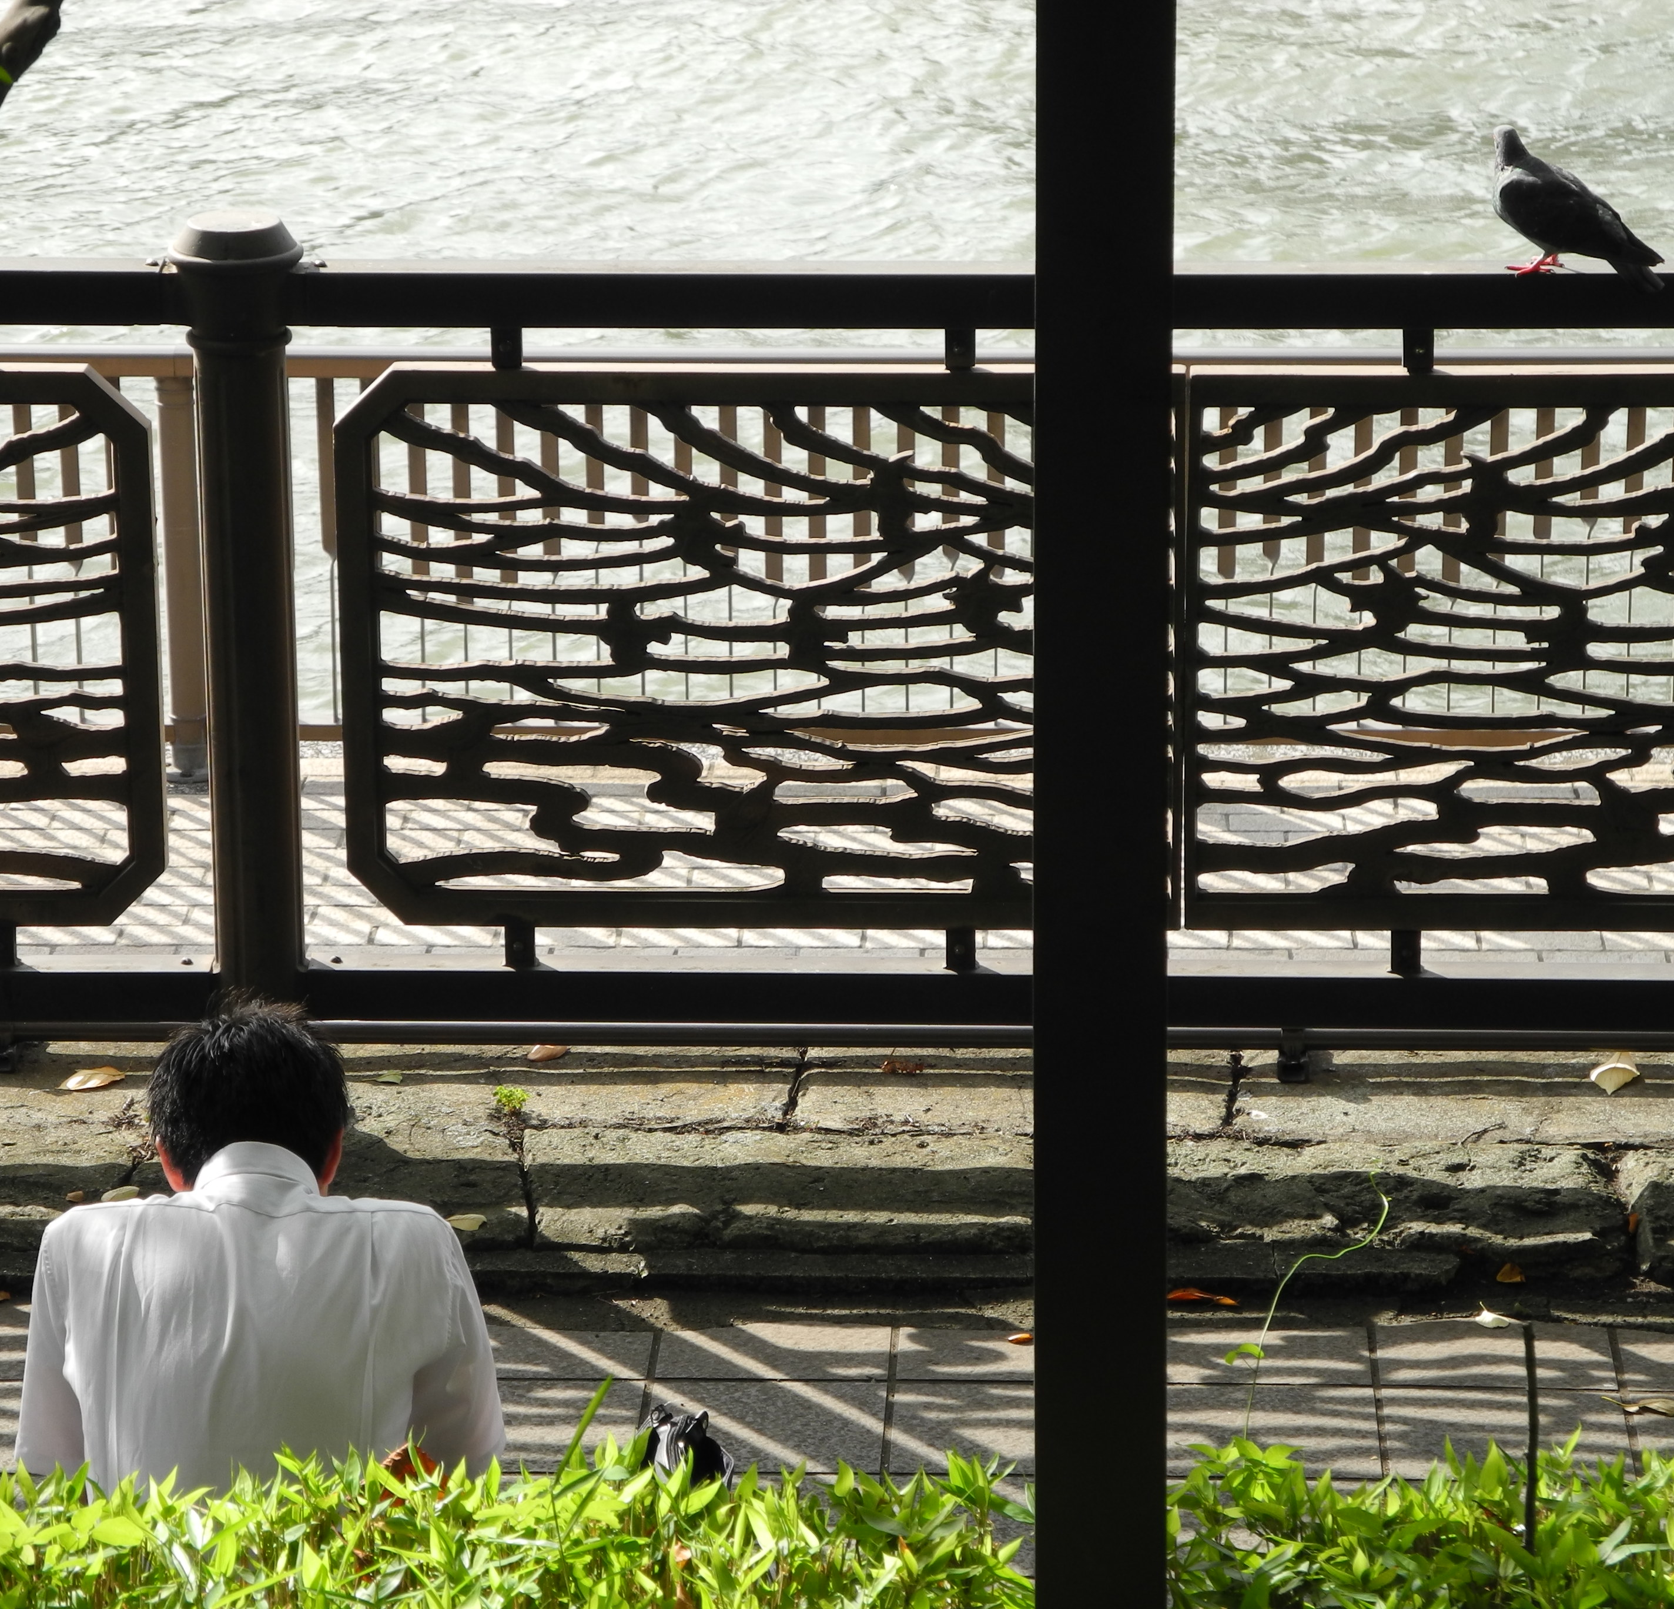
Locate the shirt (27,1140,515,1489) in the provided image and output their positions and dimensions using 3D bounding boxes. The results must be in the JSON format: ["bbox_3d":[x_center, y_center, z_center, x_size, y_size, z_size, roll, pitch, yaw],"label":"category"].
[{"bbox_3d":[-0.578,0.596,7.453,0.490,0.570,0.360,0,18,0],"label":"shirt"}]

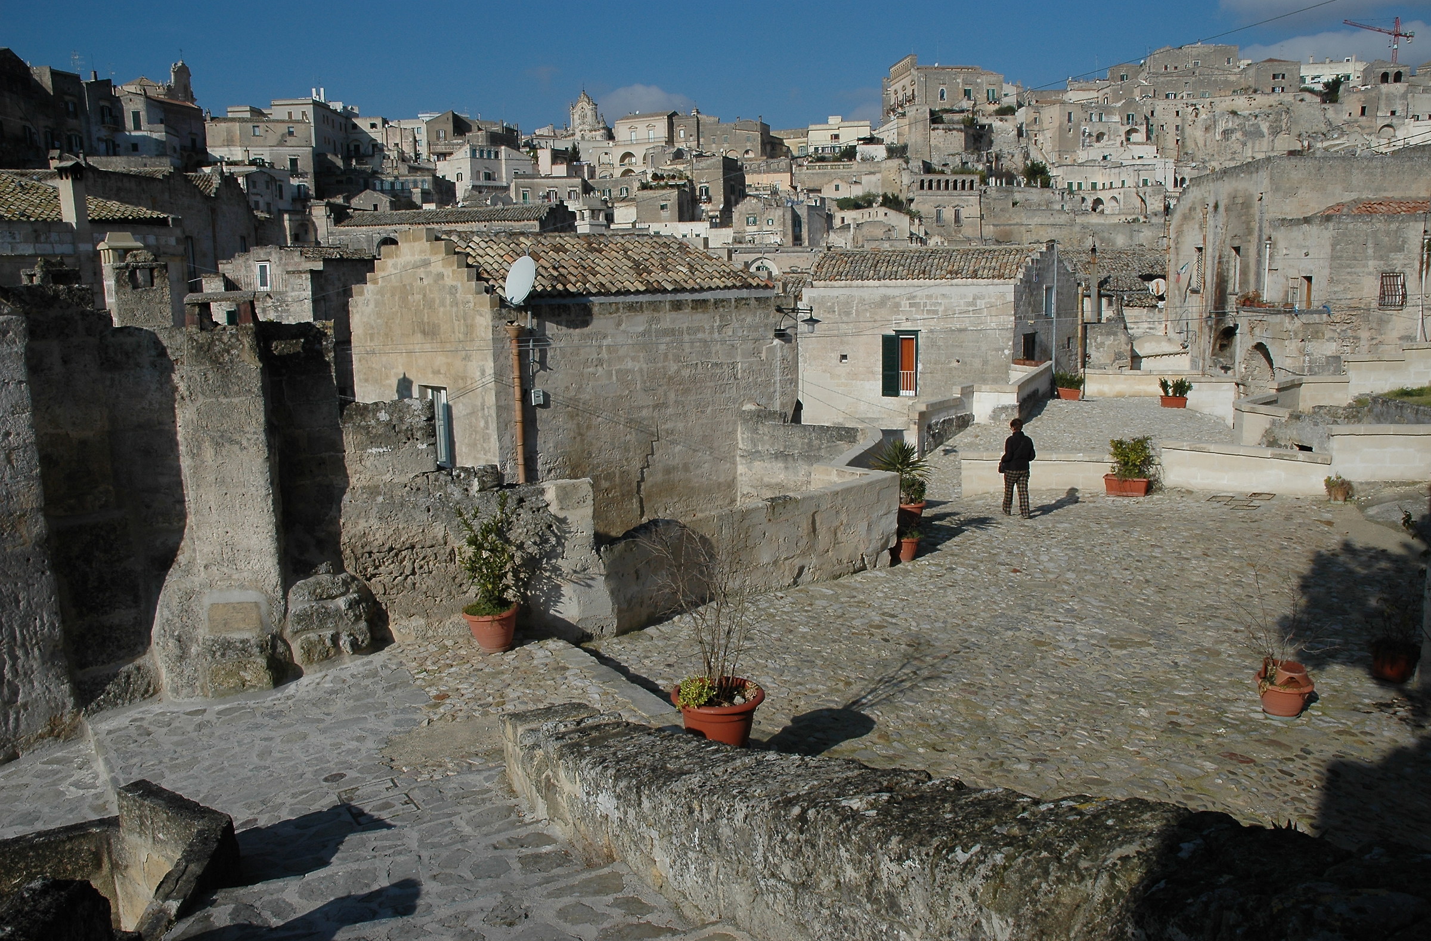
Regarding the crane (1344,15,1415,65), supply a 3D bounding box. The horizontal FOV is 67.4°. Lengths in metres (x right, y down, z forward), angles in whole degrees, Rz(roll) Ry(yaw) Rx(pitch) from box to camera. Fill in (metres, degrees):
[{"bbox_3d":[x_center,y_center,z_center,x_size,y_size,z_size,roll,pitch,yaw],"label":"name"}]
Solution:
[{"bbox_3d":[213.478,-133.806,345.000,40.000,26.000,2.200,-6,10,-29],"label":"crane"}]

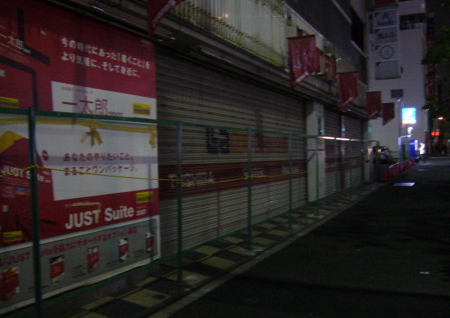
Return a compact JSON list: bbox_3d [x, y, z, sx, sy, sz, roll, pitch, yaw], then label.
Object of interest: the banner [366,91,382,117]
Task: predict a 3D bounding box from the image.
[{"bbox_3d":[6.498,-2.332,19.800,0.600,1.170,0.050,-1,1,27],"label":"banner"}]

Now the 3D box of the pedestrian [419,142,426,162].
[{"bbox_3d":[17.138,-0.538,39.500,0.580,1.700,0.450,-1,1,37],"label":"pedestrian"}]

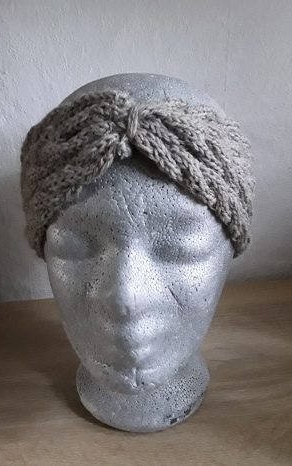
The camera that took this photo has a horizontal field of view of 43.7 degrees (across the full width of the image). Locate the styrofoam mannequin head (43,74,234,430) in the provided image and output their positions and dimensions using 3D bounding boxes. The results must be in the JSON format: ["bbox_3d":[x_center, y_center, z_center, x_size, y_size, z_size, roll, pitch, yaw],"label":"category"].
[{"bbox_3d":[-0.004,0.018,0.314,0.155,0.283,0.200,2,21,7],"label":"styrofoam mannequin head"}]

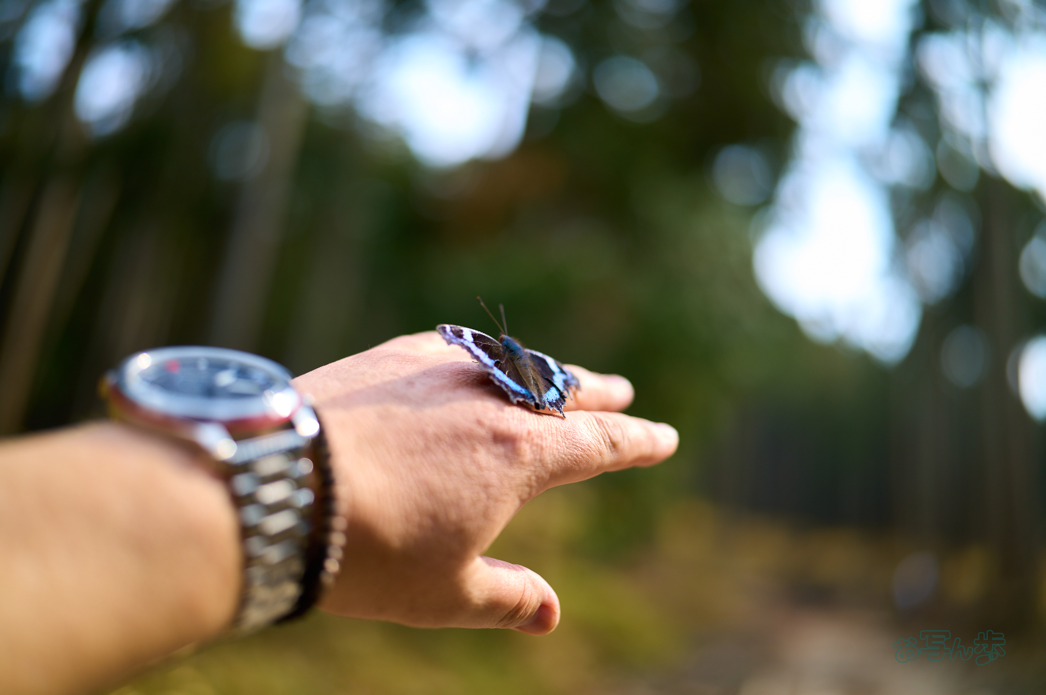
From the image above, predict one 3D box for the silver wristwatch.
[{"bbox_3d":[-0.078,0.037,0.251,0.064,0.062,0.045,26,22,33],"label":"silver wristwatch"}]

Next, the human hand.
[{"bbox_3d":[-0.007,0.034,0.338,0.115,0.060,0.177,35,26,31],"label":"human hand"}]

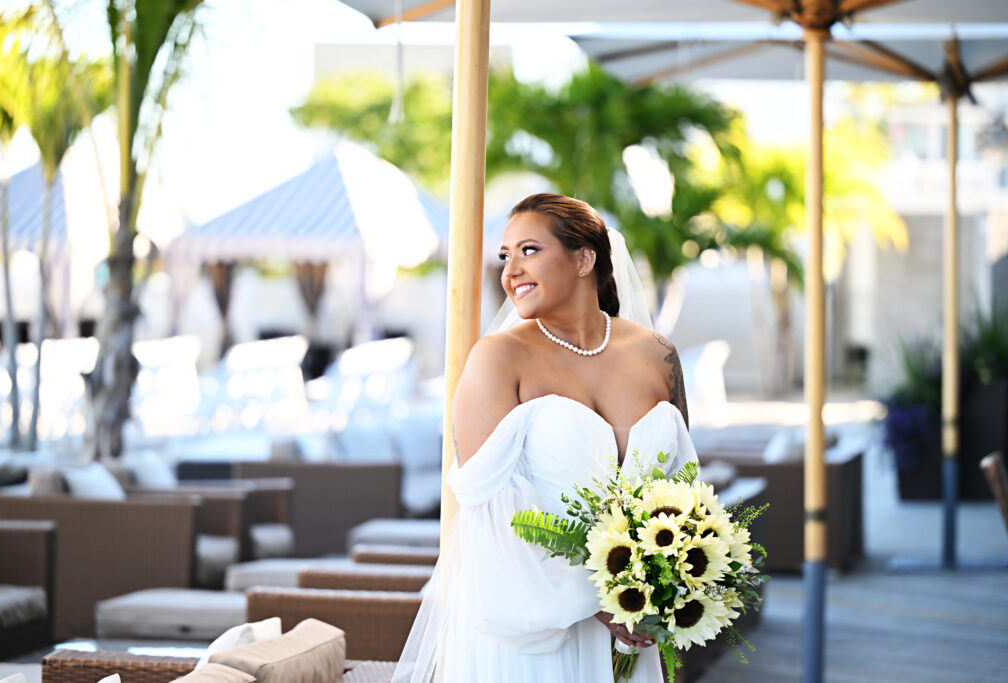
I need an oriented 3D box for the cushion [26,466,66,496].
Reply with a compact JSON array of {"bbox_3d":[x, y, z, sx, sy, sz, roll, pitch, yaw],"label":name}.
[{"bbox_3d":[-1.798,0.678,13.778,0.130,0.340,0.400,-18,-2,13],"label":"cushion"}]

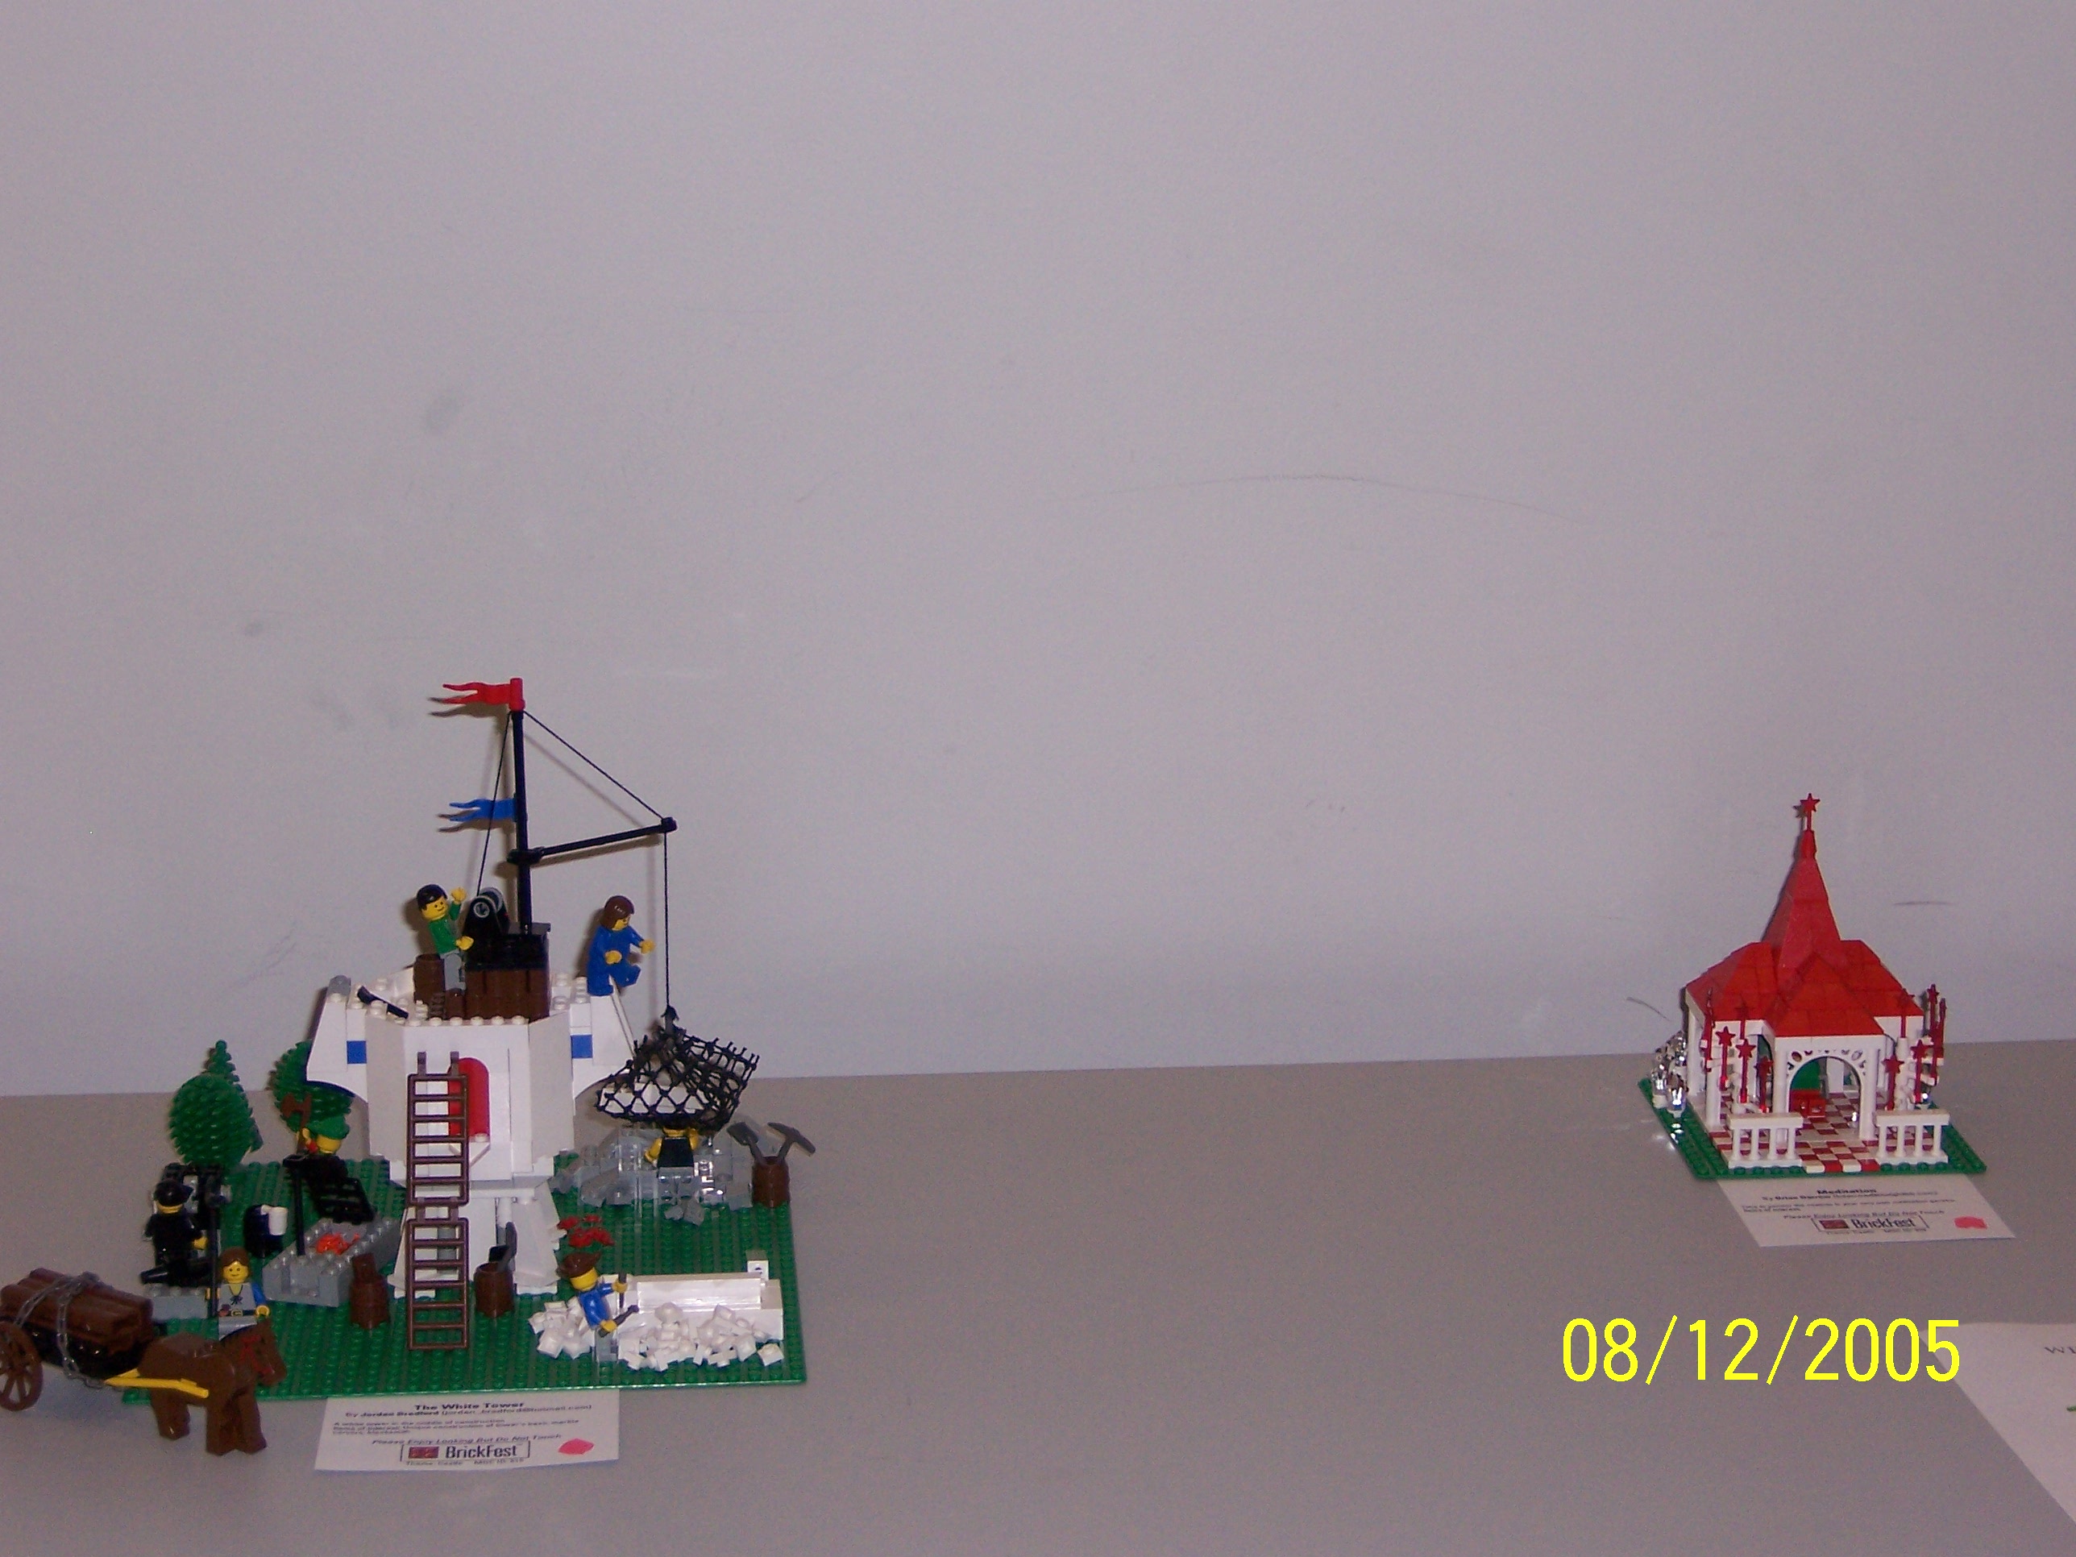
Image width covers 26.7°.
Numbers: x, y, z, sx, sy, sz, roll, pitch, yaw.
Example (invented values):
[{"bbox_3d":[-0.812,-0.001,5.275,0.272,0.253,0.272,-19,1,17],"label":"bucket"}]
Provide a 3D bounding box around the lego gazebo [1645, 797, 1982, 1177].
[{"bbox_3d":[0.343,0.081,1.930,0.128,0.152,0.128,-1,15,-4],"label":"lego gazebo"}]

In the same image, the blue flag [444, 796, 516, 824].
[{"bbox_3d":[-0.217,0.012,1.722,0.029,0.011,0.006,-1,15,-5],"label":"blue flag"}]

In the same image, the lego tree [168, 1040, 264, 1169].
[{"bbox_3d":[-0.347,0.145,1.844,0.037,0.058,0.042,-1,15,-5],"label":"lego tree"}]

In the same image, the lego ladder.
[{"bbox_3d":[-0.232,0.164,1.693,0.023,0.114,0.006,0,-1,-5],"label":"lego ladder"}]

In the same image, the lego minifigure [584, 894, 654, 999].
[{"bbox_3d":[-0.167,0.067,1.742,0.021,0.041,0.024,7,17,24],"label":"lego minifigure"}]

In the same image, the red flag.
[{"bbox_3d":[-0.217,-0.033,1.710,0.033,0.013,0.006,-1,15,-5],"label":"red flag"}]

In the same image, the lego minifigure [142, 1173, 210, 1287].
[{"bbox_3d":[-0.339,0.178,1.723,0.020,0.041,0.024,-12,19,-38],"label":"lego minifigure"}]

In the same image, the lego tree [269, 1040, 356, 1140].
[{"bbox_3d":[-0.311,0.139,1.872,0.034,0.054,0.034,-1,15,-5],"label":"lego tree"}]

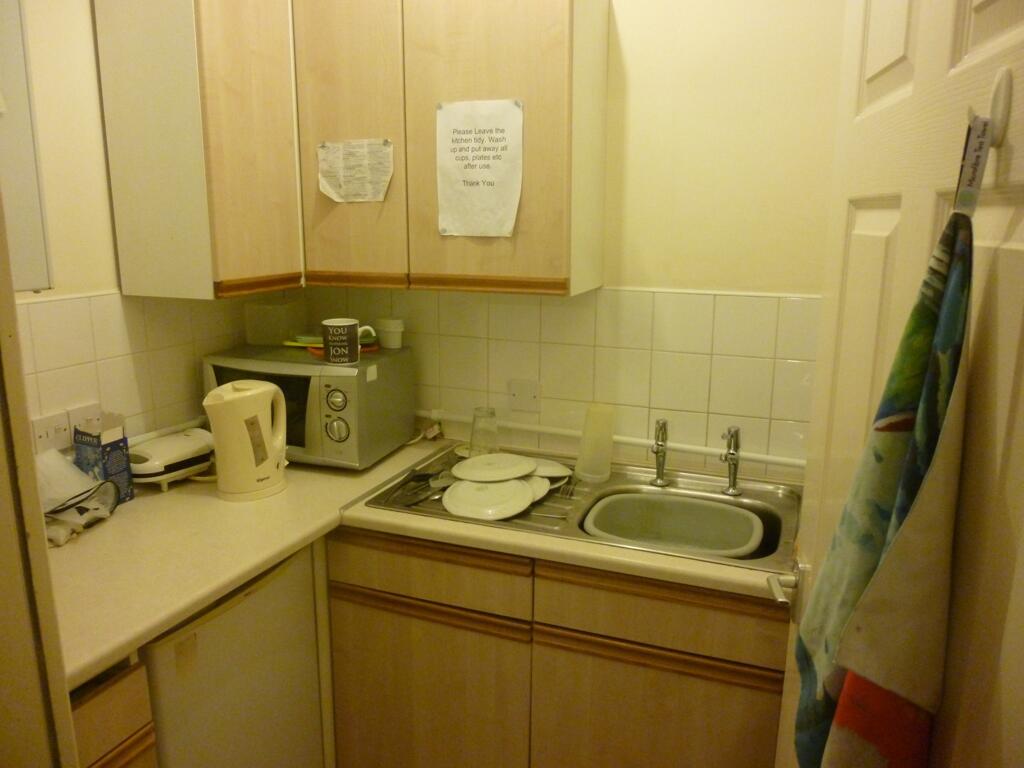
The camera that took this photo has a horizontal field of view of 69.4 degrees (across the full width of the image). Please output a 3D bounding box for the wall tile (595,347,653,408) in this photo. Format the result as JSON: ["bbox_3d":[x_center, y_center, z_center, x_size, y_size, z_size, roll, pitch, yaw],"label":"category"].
[{"bbox_3d":[0.289,-0.020,1.936,0.148,0.148,0.010,5,13,20],"label":"wall tile"}]

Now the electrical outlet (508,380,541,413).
[{"bbox_3d":[0.035,0.035,2.047,0.086,0.086,0.010,5,12,20],"label":"electrical outlet"}]

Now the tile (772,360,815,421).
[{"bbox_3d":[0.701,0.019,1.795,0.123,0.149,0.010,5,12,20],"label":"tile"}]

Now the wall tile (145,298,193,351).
[{"bbox_3d":[-0.877,-0.164,1.886,0.010,0.145,0.146,5,13,20],"label":"wall tile"}]

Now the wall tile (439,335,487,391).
[{"bbox_3d":[-0.135,-0.057,2.101,0.149,0.149,0.010,5,12,20],"label":"wall tile"}]

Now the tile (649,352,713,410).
[{"bbox_3d":[0.429,-0.008,1.886,0.148,0.148,0.010,5,13,20],"label":"tile"}]

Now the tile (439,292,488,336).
[{"bbox_3d":[-0.132,-0.205,2.070,0.149,0.149,0.010,5,12,20],"label":"tile"}]

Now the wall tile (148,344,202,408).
[{"bbox_3d":[-0.879,-0.019,1.916,0.010,0.148,0.146,5,13,20],"label":"wall tile"}]

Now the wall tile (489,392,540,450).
[{"bbox_3d":[0.004,0.103,2.077,0.148,0.148,0.010,5,13,20],"label":"wall tile"}]

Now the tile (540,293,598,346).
[{"bbox_3d":[0.149,-0.178,1.963,0.148,0.148,0.010,5,13,20],"label":"tile"}]

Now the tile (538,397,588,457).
[{"bbox_3d":[0.146,0.114,2.018,0.148,0.148,0.010,5,13,20],"label":"tile"}]

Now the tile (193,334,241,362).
[{"bbox_3d":[-0.836,-0.050,2.083,0.010,0.148,0.148,5,13,20],"label":"tile"}]

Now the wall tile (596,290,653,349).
[{"bbox_3d":[0.290,-0.166,1.912,0.148,0.148,0.010,5,13,20],"label":"wall tile"}]

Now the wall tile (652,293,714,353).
[{"bbox_3d":[0.433,-0.154,1.864,0.149,0.149,0.010,5,12,20],"label":"wall tile"}]

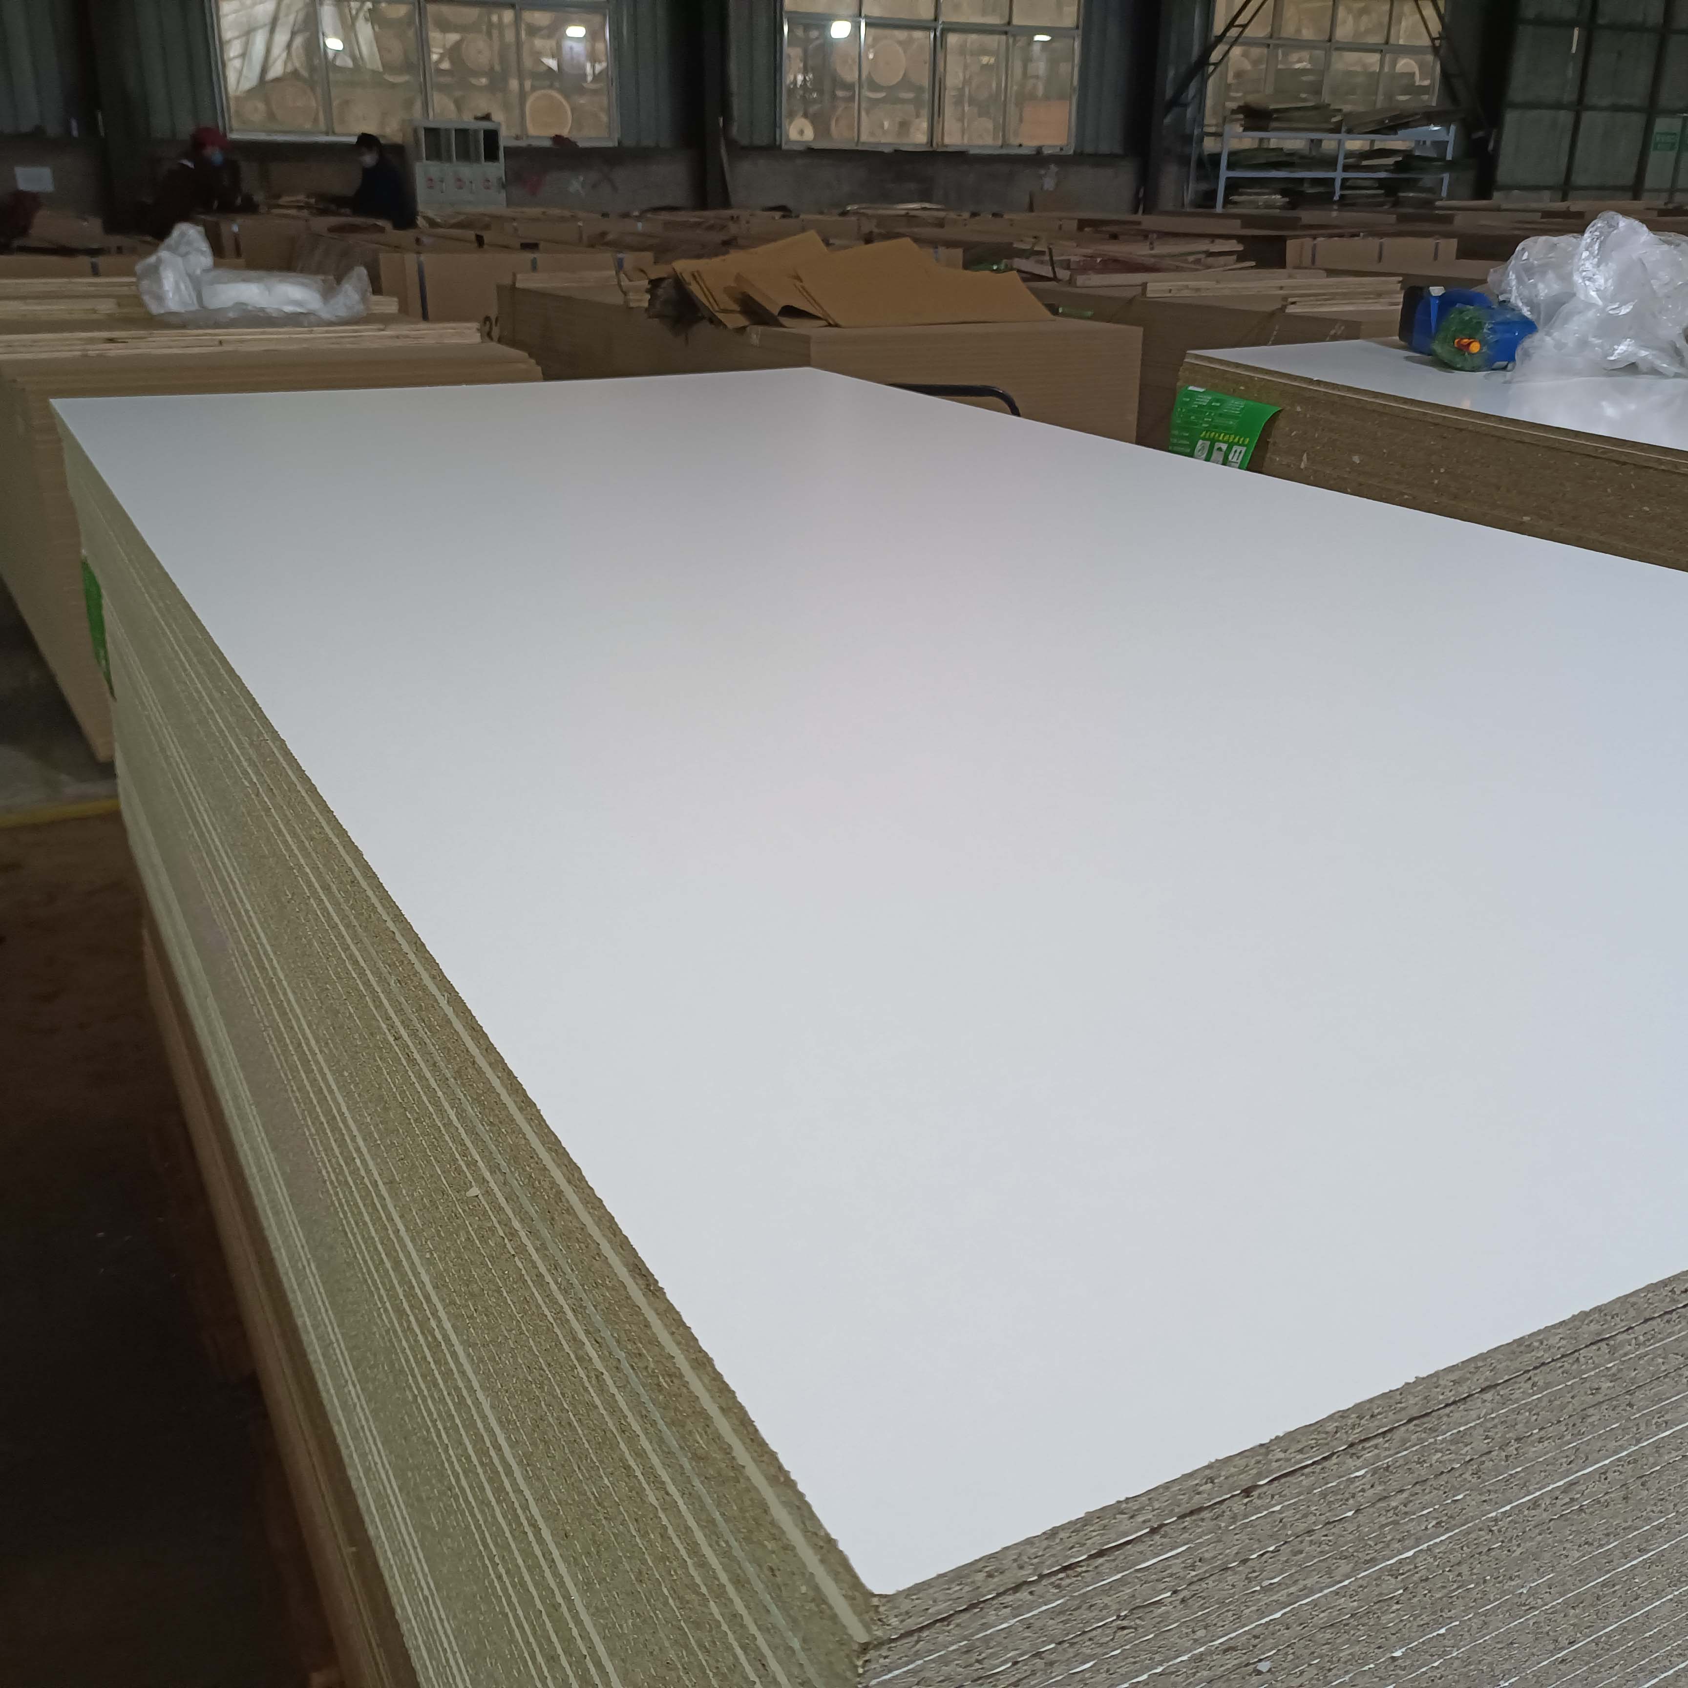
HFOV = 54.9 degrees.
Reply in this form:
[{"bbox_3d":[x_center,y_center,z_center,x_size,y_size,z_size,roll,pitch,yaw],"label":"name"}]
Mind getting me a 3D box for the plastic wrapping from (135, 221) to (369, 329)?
[{"bbox_3d":[-1.768,-1.718,4.885,0.660,0.275,0.400,-10,25,-26],"label":"plastic wrapping"}]

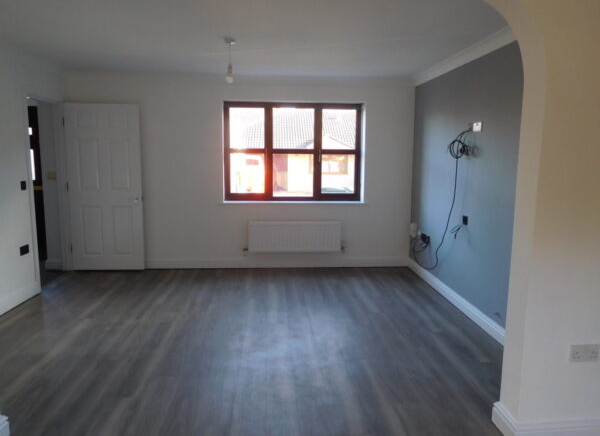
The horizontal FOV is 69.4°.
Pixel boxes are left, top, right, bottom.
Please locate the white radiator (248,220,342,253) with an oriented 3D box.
[{"bbox_3d":[-0.052,0.237,5.429,1.163,0.408,0.095,0,8,-3],"label":"white radiator"}]

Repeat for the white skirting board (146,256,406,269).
[{"bbox_3d":[-0.281,0.576,5.513,3.403,0.120,0.022,0,8,-3],"label":"white skirting board"}]

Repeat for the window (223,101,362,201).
[{"bbox_3d":[-0.069,-0.832,5.527,1.747,1.223,0.100,0,8,-3],"label":"window"}]

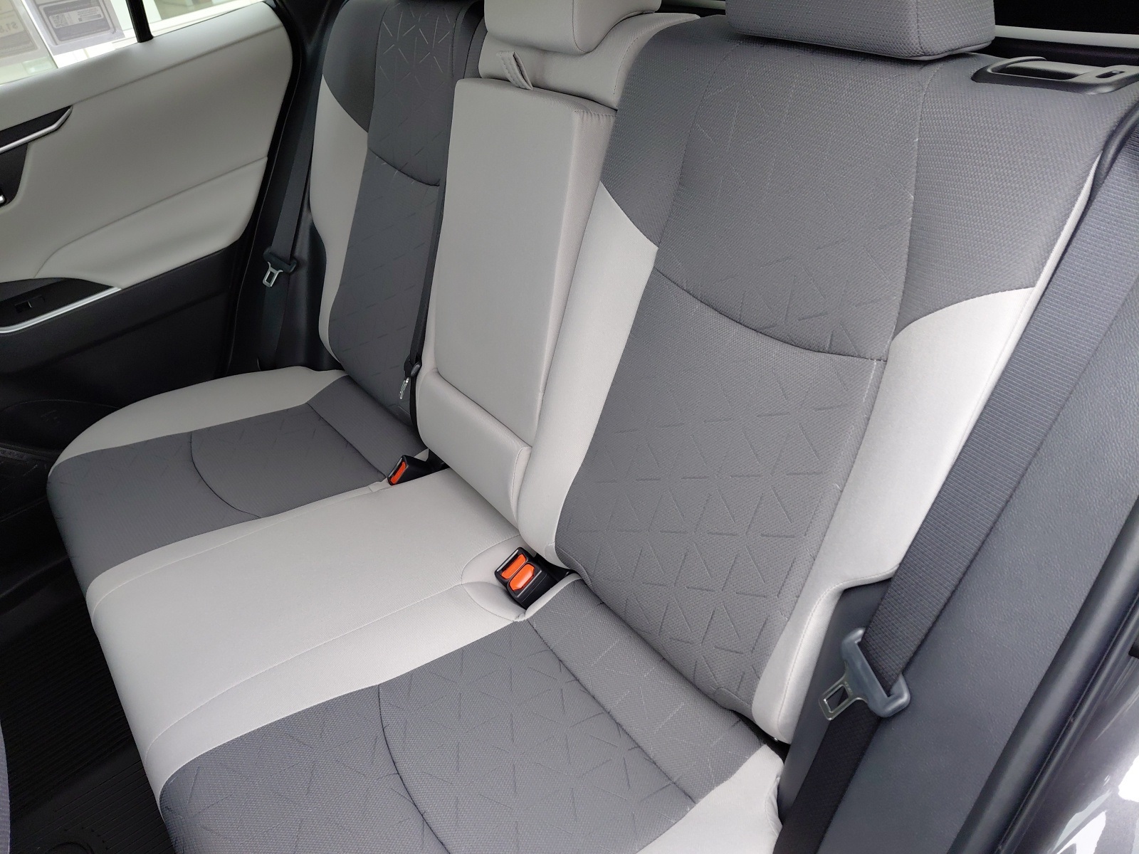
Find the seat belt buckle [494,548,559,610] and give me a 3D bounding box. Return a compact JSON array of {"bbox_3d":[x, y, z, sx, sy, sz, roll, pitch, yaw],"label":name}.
[{"bbox_3d":[-0.046,0.197,1.034,0.047,0.066,0.057,-46,46,-6],"label":"seat belt buckle"}]

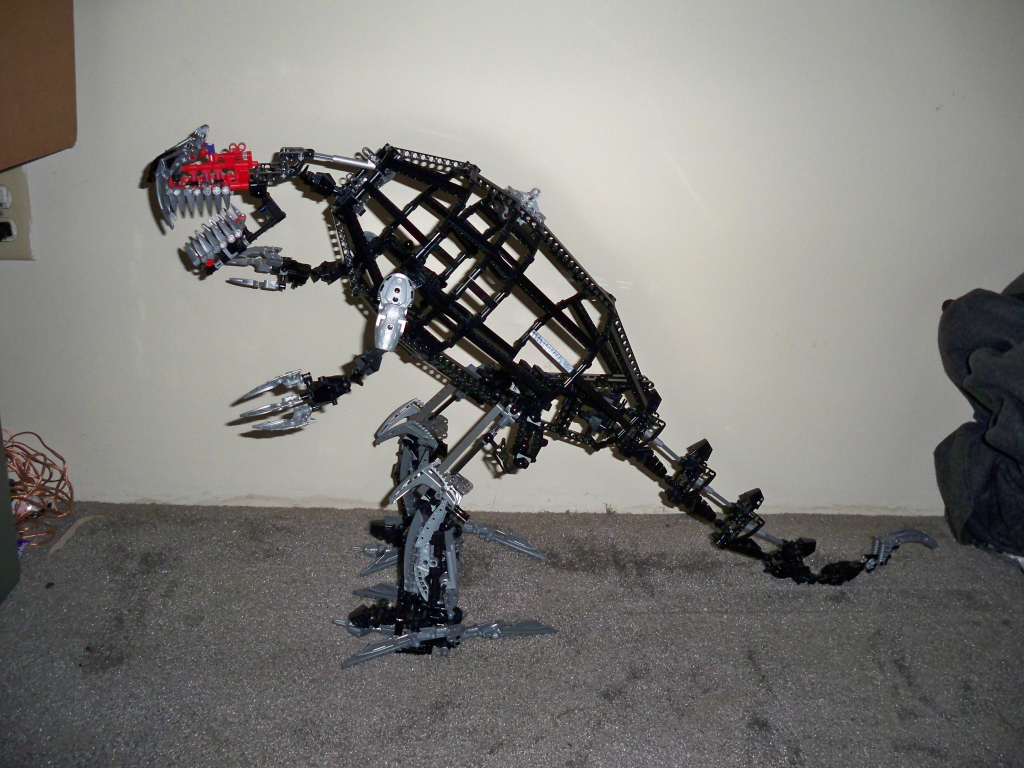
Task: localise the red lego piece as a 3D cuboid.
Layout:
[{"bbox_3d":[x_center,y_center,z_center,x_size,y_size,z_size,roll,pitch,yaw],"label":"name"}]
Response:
[{"bbox_3d":[-0.280,-0.202,0.965,0.076,0.046,0.050,-1,14,-8],"label":"red lego piece"}]

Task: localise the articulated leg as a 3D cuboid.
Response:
[{"bbox_3d":[-0.068,0.127,1.009,0.210,0.238,0.145,-1,14,-6],"label":"articulated leg"}]

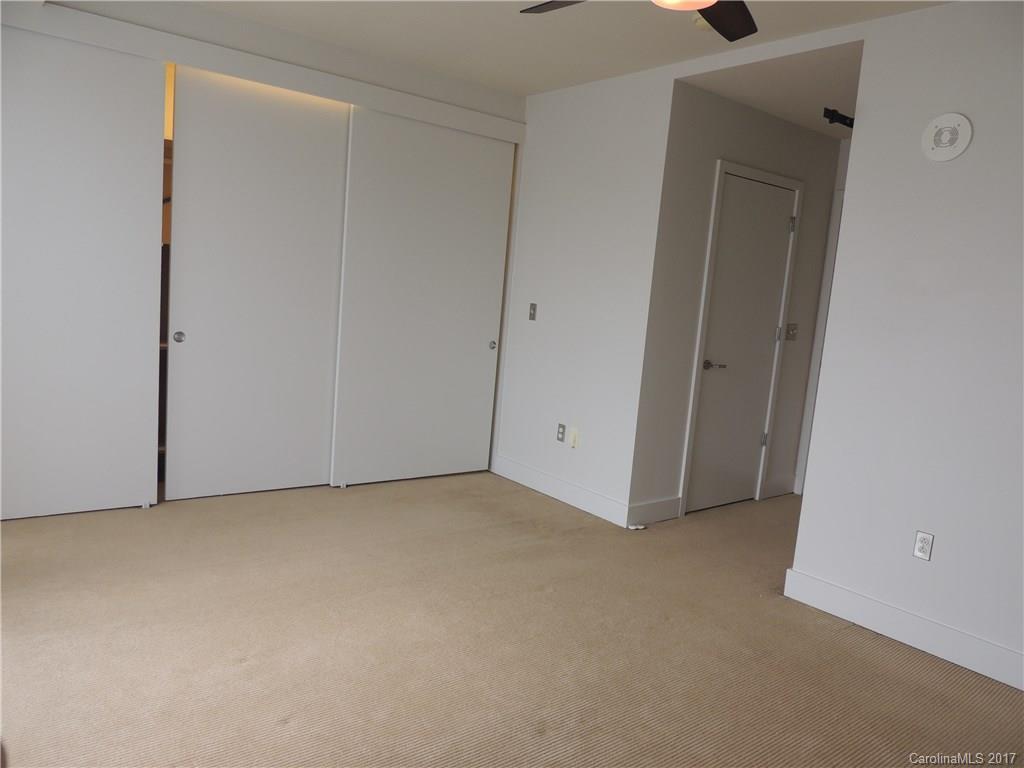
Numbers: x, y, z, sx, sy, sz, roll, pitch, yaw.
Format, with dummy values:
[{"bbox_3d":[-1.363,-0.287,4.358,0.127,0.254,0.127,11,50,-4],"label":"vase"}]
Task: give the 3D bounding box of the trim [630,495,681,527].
[{"bbox_3d":[0.898,0.805,4.473,0.472,0.141,0.017,-2,10,-39],"label":"trim"}]

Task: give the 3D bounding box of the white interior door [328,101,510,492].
[{"bbox_3d":[-0.583,-0.523,4.894,1.270,2.402,0.040,-2,10,-39],"label":"white interior door"}]

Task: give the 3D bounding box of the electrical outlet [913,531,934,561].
[{"bbox_3d":[1.747,0.687,3.021,0.010,0.113,0.069,-2,10,-39],"label":"electrical outlet"}]

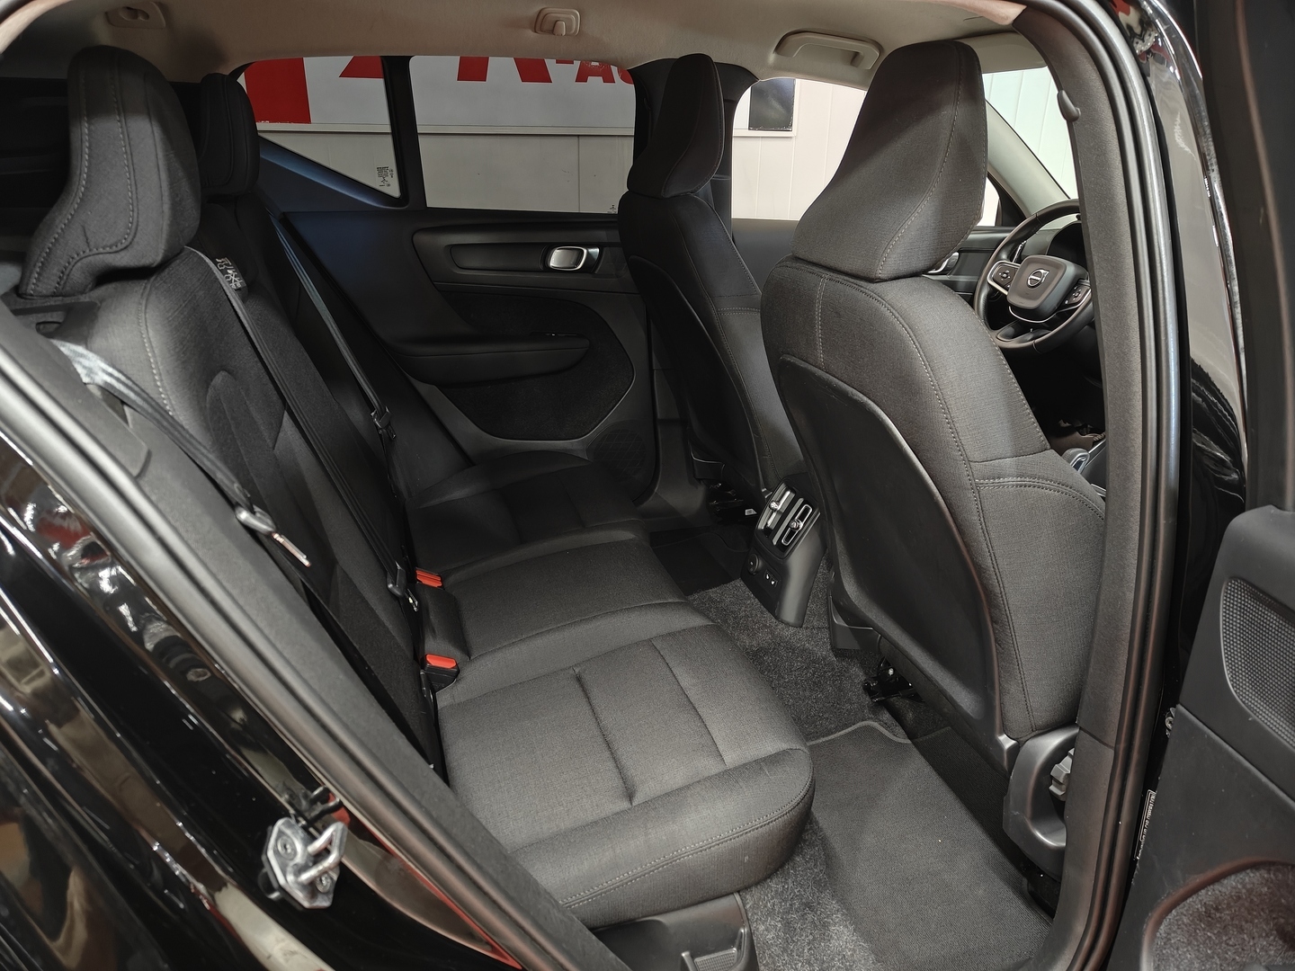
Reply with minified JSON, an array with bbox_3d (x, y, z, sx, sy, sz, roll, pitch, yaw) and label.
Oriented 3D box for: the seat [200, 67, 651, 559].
[{"bbox_3d":[-0.405,-0.245,1.624,0.700,0.906,0.556,-6,24,-16],"label":"seat"}]

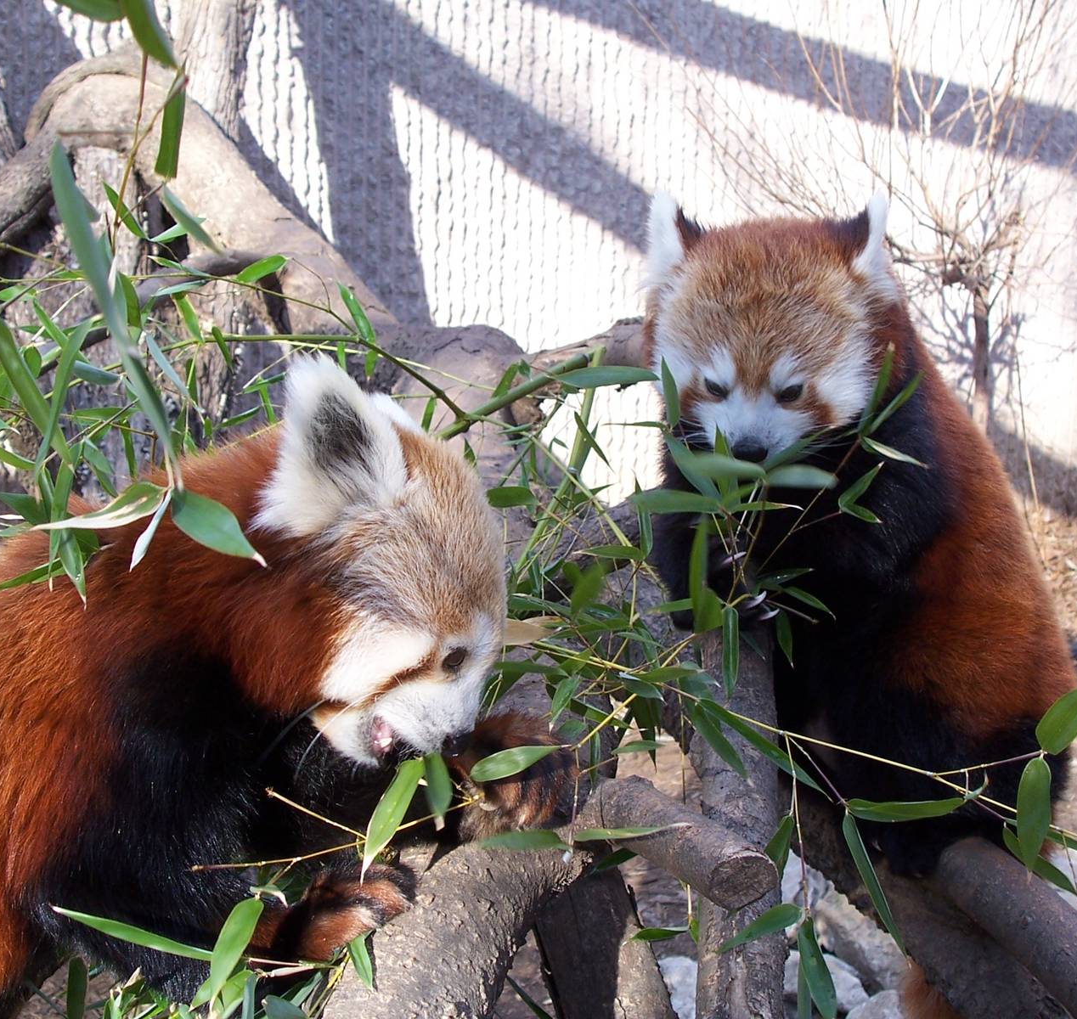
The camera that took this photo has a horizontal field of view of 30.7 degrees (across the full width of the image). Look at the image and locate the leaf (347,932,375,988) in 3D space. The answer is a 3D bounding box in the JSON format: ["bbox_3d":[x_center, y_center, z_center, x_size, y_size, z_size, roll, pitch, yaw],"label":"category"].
[{"bbox_3d":[-0.100,0.254,1.100,0.012,0.005,0.042,-13,47,-21],"label":"leaf"}]

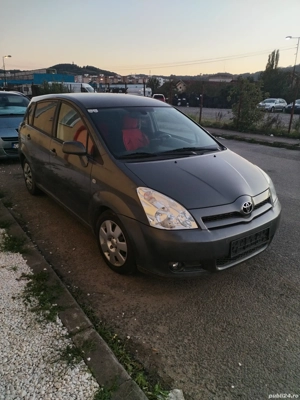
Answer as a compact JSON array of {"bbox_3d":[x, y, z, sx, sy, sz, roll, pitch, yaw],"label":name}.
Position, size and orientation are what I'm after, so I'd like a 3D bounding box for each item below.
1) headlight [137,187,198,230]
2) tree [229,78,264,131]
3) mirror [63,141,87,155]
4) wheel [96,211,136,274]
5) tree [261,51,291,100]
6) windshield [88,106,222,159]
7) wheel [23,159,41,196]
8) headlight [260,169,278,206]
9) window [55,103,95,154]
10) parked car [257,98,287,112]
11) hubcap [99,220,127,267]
[{"bbox_3d":[0.138,0.069,2.377,0.330,0.290,0.460,-12,24,-35],"label":"headlight"},{"bbox_3d":[4.889,-4.835,15.222,1.800,2.500,1.700,7,20,16],"label":"tree"},{"bbox_3d":[-0.738,-0.507,2.927,0.230,0.155,0.130,-12,24,-35],"label":"mirror"},{"bbox_3d":[-0.274,0.396,2.898,0.210,0.632,0.632,-15,26,-39],"label":"wheel"},{"bbox_3d":[19.919,-18.984,47.699,4.000,8.580,4.200,9,20,19],"label":"tree"},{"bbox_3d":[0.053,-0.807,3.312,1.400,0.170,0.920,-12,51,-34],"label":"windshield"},{"bbox_3d":[-1.909,-0.405,4.959,0.210,0.632,0.632,-12,24,-35],"label":"wheel"},{"bbox_3d":[1.198,-0.160,3.129,0.330,0.290,0.460,-12,24,-35],"label":"headlight"},{"bbox_3d":[-0.805,-0.800,3.293,0.080,0.480,1.100,7,13,-40],"label":"window"},{"bbox_3d":[14.800,-11.400,36.300,1.770,1.500,4.250,19,26,40],"label":"parked car"},{"bbox_3d":[-0.342,0.410,2.850,0.070,0.440,0.440,-15,26,-39],"label":"hubcap"}]

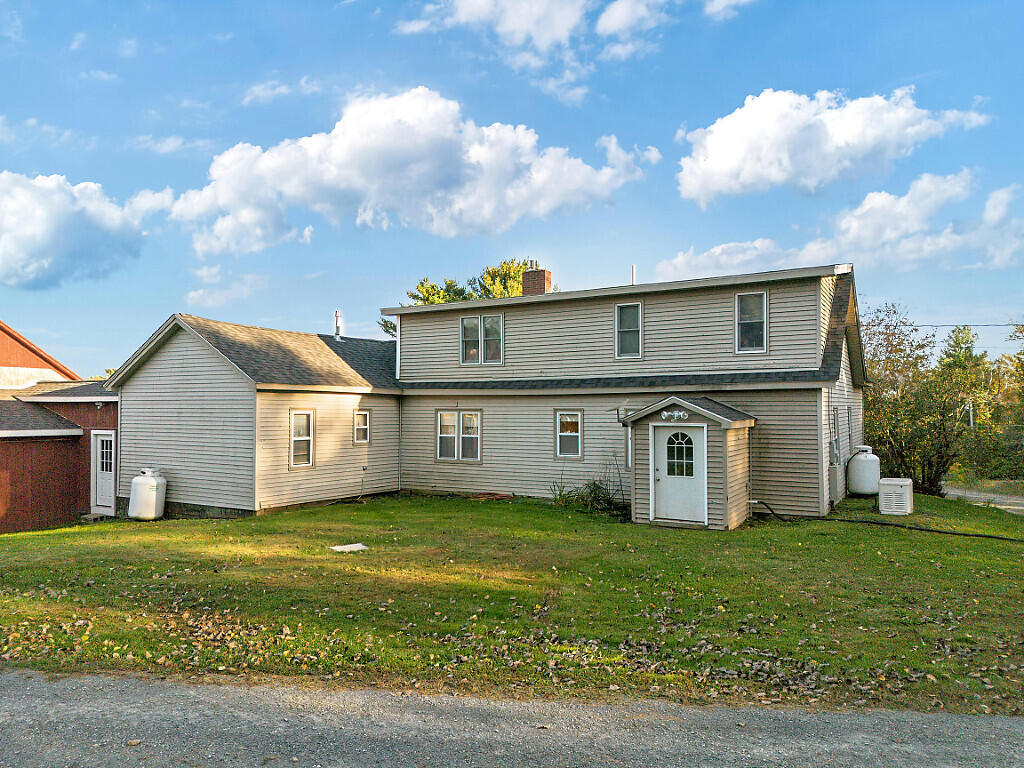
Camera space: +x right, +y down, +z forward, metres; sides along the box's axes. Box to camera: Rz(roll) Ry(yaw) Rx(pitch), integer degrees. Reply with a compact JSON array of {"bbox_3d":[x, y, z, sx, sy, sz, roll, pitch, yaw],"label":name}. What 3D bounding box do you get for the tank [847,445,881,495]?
[{"bbox_3d":[9.226,2.274,18.600,0.760,1.300,0.760,-1,-3,31],"label":"tank"}]

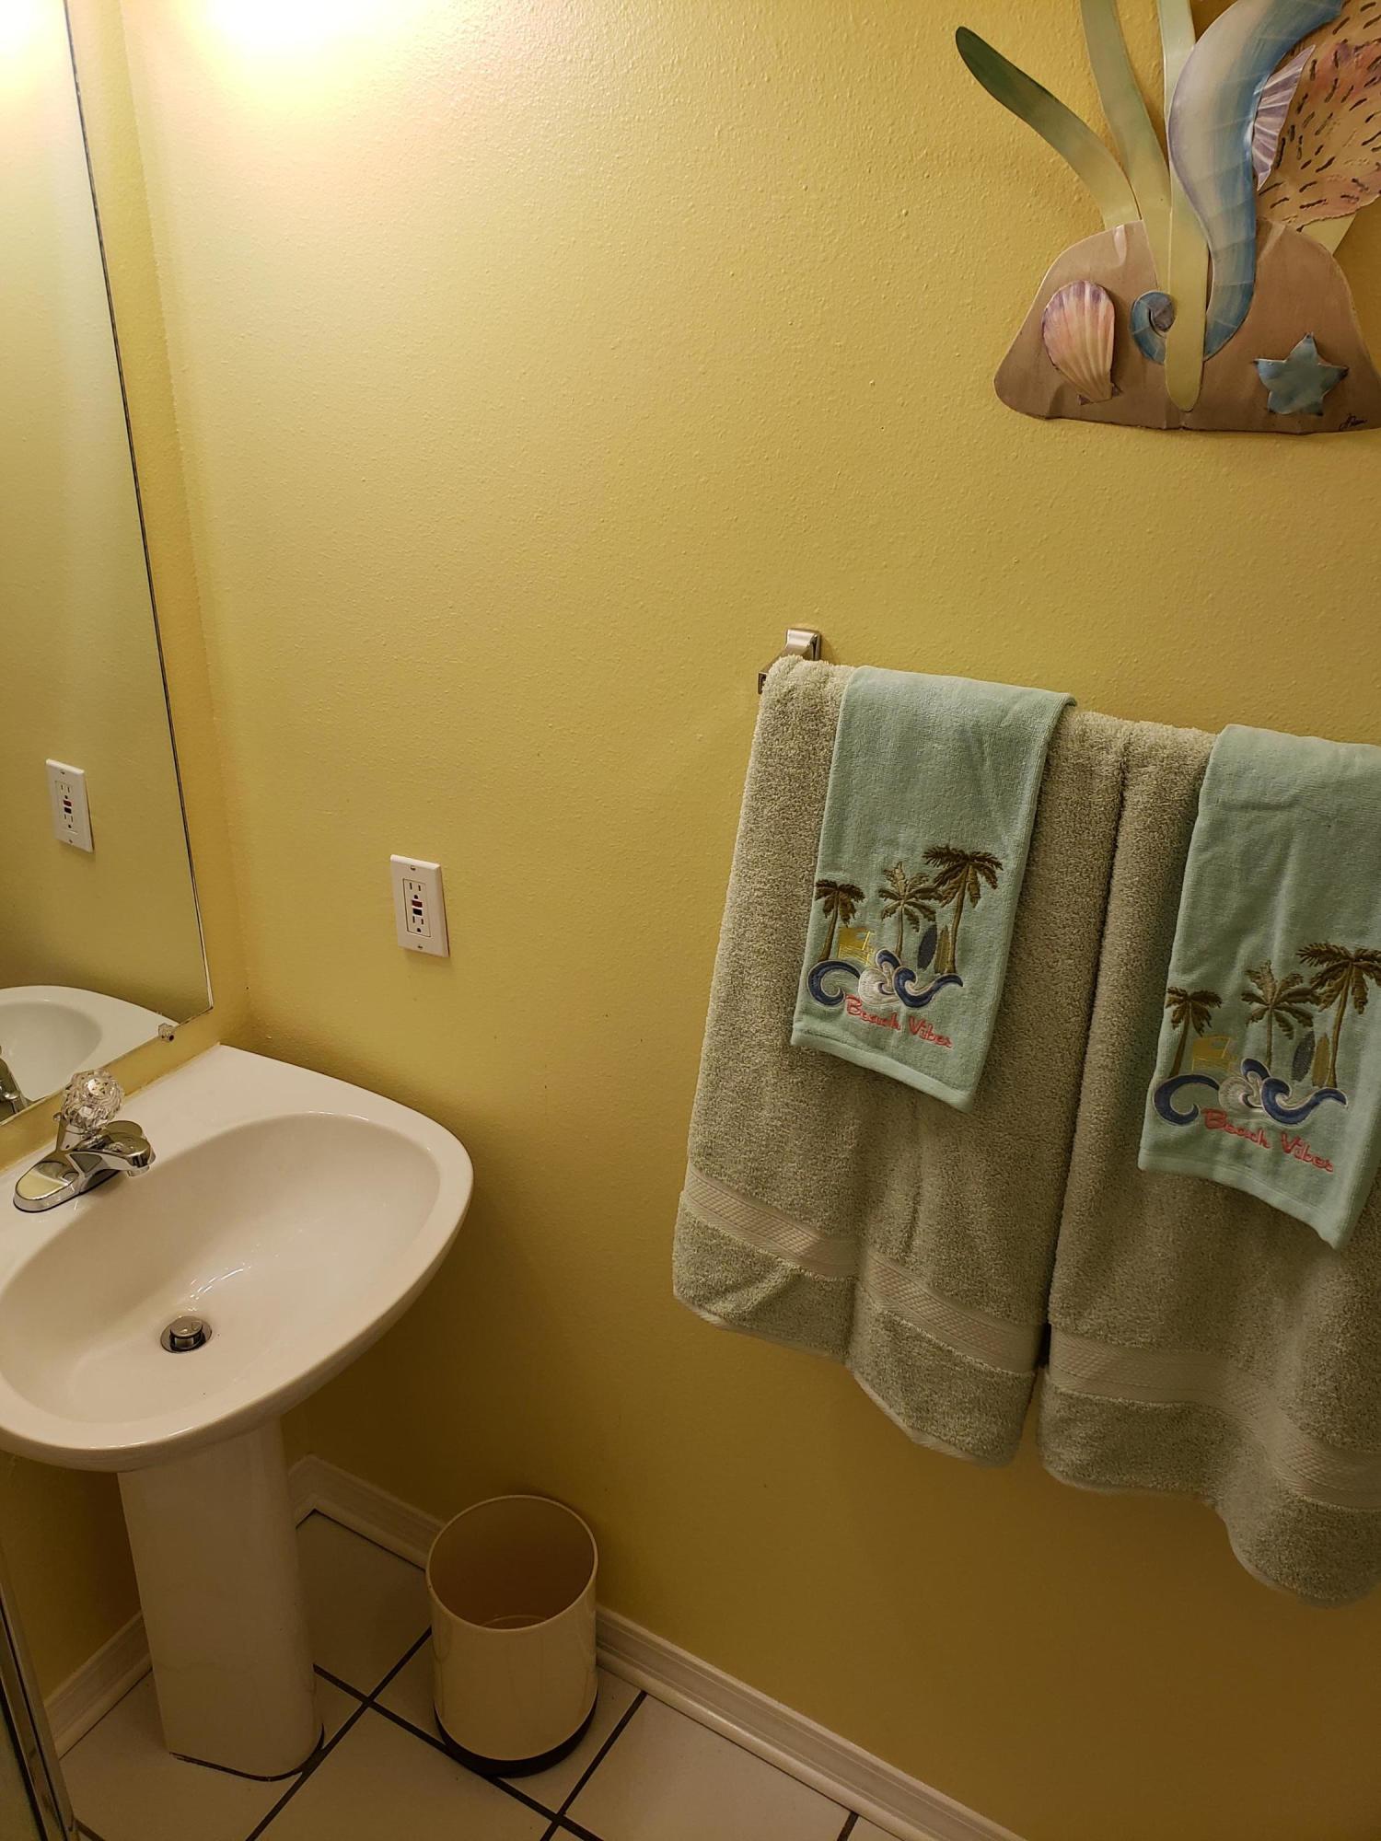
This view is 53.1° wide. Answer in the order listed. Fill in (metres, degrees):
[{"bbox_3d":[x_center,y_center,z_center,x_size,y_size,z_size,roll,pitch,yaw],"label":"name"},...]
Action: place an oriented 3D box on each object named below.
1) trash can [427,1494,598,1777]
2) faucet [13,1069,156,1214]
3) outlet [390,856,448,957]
[{"bbox_3d":[-0.229,0.934,1.809,0.210,0.266,0.210,1,25,0],"label":"trash can"},{"bbox_3d":[-0.630,0.228,1.479,0.142,0.126,0.156,15,28,27],"label":"faucet"},{"bbox_3d":[-0.306,-0.014,1.559,0.070,0.114,0.008,15,28,27],"label":"outlet"}]

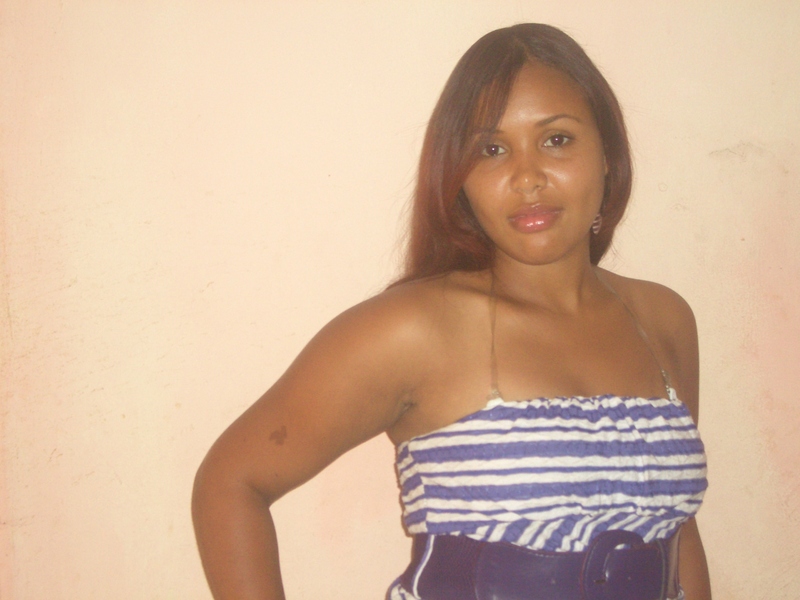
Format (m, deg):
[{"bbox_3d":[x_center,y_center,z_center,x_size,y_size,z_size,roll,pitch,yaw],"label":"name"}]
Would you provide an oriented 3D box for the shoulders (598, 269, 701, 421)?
[{"bbox_3d":[0.258,0.045,1.490,0.115,0.155,0.125,-1,3,-25],"label":"shoulders"}]

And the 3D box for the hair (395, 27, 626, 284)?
[{"bbox_3d":[0.117,-0.145,1.460,0.230,0.275,0.225,-3,2,8],"label":"hair"}]

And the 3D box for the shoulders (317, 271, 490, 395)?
[{"bbox_3d":[0.003,0.031,1.380,0.160,0.130,0.130,-1,3,-24],"label":"shoulders"}]

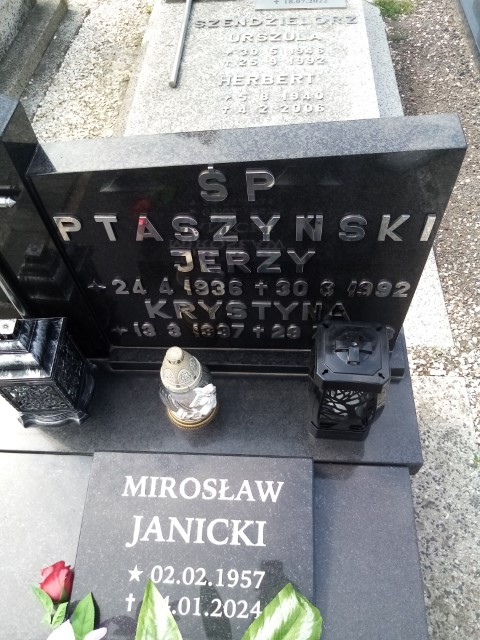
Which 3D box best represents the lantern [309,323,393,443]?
[{"bbox_3d":[0.187,0.110,0.852,0.114,0.252,0.114,3,56,6],"label":"lantern"}]

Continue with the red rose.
[{"bbox_3d":[-0.301,0.431,0.792,0.056,0.056,0.063,1,76,4],"label":"red rose"}]

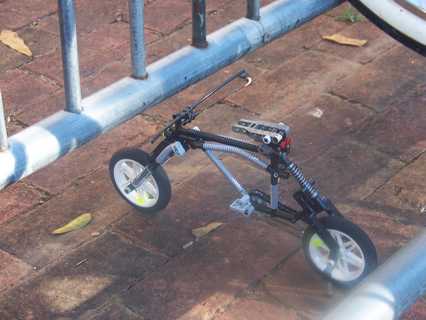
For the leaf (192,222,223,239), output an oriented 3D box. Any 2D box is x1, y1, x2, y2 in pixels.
[{"bbox_3d":[-0.005,0.075,1.304,0.038,0.008,0.014,-21,37,-28],"label":"leaf"}]

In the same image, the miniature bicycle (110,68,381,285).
[{"bbox_3d":[0.021,0.021,1.235,0.337,0.172,0.158,19,41,30],"label":"miniature bicycle"}]

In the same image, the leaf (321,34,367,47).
[{"bbox_3d":[0.187,-0.172,1.693,0.063,0.008,0.023,17,37,28],"label":"leaf"}]

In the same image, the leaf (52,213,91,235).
[{"bbox_3d":[-0.154,0.072,1.319,0.015,0.009,0.051,23,39,34],"label":"leaf"}]

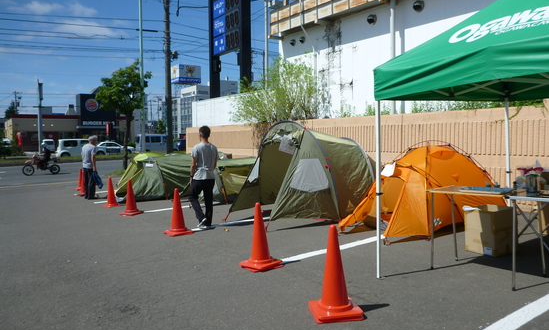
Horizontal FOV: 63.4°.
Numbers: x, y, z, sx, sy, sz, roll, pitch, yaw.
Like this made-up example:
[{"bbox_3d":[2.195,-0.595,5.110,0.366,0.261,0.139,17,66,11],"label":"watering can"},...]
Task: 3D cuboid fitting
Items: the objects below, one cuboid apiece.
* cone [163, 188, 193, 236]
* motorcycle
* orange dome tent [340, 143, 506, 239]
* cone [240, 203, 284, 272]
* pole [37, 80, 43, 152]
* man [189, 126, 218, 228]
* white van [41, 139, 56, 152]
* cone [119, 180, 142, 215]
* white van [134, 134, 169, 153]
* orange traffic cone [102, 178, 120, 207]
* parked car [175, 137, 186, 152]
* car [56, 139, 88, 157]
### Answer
[{"bbox_3d":[-1.590,0.755,7.320,0.380,0.715,0.380,-4,3,-34],"label":"cone"},{"bbox_3d":[-13.800,0.010,26.300,2.080,1.200,0.800,-4,4,-35],"label":"motorcycle"},{"bbox_3d":[2.560,0.280,7.170,3.050,1.280,1.750,-4,3,-31],"label":"orange dome tent"},{"bbox_3d":[-0.165,0.810,5.100,0.380,0.720,0.380,-4,3,-34],"label":"cone"},{"bbox_3d":[-20.606,-4.170,39.000,0.380,6.800,0.380,-2,3,-36],"label":"pole"},{"bbox_3d":[-1.243,0.192,7.663,0.520,1.730,0.420,-2,2,-23],"label":"man"},{"bbox_3d":[-28.800,-2.260,56.300,1.550,1.900,3.500,-4,4,-35],"label":"white van"},{"bbox_3d":[-2.967,0.667,9.207,0.380,0.700,0.380,0,2,30],"label":"cone"},{"bbox_3d":[-10.360,-1.823,39.500,3.400,1.900,1.480,-2,3,-36],"label":"white van"},{"bbox_3d":[-3.912,0.650,10.687,0.380,0.700,0.380,0,2,30],"label":"orange traffic cone"},{"bbox_3d":[-7.990,-1.864,45.500,4.200,1.550,1.700,-2,3,-36],"label":"parked car"},{"bbox_3d":[-16.400,-1.330,38.100,3.850,1.650,1.690,-4,4,-35],"label":"car"}]

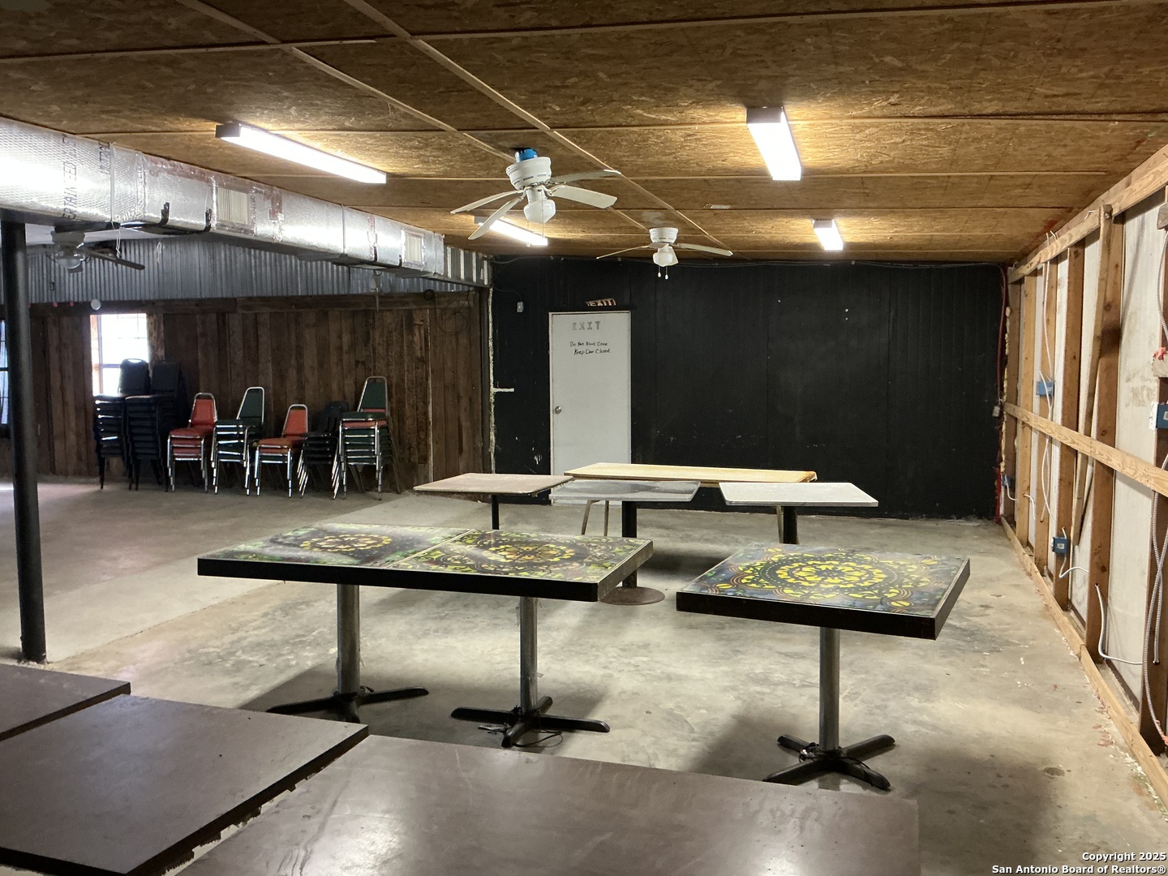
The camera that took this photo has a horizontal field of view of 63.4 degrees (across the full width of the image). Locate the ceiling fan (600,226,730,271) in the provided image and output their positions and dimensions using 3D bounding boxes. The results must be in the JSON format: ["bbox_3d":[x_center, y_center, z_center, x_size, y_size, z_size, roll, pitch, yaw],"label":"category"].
[{"bbox_3d":[0.646,-1.489,7.548,1.120,0.360,1.120,-1,5,-6],"label":"ceiling fan"}]

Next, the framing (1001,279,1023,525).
[{"bbox_3d":[3.994,-0.320,8.798,0.100,2.360,0.045,1,5,19],"label":"framing"}]

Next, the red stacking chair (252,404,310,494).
[{"bbox_3d":[-3.649,0.141,11.561,0.480,1.080,0.620,1,5,19],"label":"red stacking chair"}]

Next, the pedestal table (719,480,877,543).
[{"bbox_3d":[1.354,0.726,6.137,0.895,0.750,0.910,0,5,5],"label":"pedestal table"}]

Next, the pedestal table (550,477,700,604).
[{"bbox_3d":[0.297,0.711,6.402,0.910,0.748,0.860,0,5,10],"label":"pedestal table"}]

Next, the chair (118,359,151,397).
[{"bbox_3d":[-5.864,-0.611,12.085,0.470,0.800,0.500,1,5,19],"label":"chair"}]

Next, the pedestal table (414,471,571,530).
[{"bbox_3d":[-0.612,0.688,6.741,0.850,0.750,0.870,1,5,19],"label":"pedestal table"}]

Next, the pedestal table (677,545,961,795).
[{"bbox_3d":[0.973,0.921,3.756,0.920,0.760,0.945,2,5,27],"label":"pedestal table"}]

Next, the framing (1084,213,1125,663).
[{"bbox_3d":[2.670,0.007,4.846,0.100,2.360,0.045,1,5,19],"label":"framing"}]

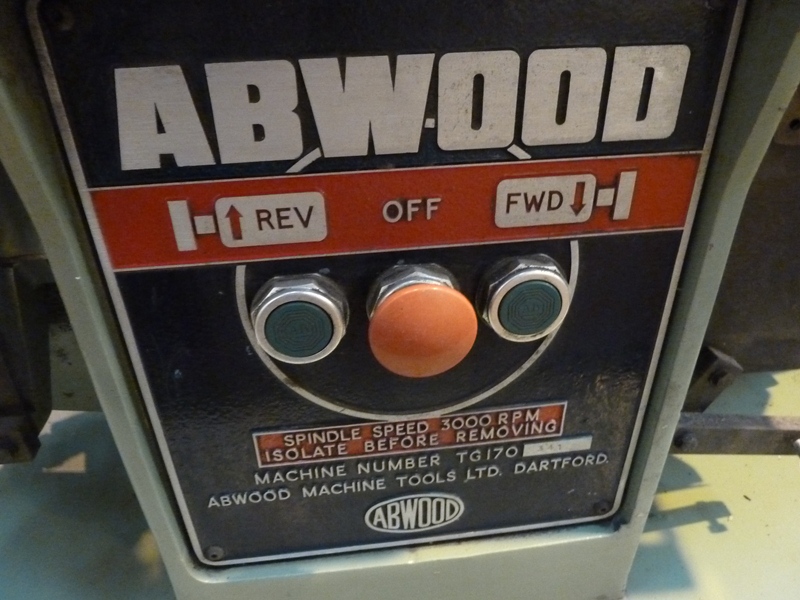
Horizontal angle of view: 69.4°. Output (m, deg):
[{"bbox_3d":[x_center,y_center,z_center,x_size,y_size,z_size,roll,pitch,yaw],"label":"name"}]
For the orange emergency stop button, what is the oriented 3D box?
[{"bbox_3d":[0.009,0.013,0.213,0.041,0.041,0.012,-5,30,-6],"label":"orange emergency stop button"}]

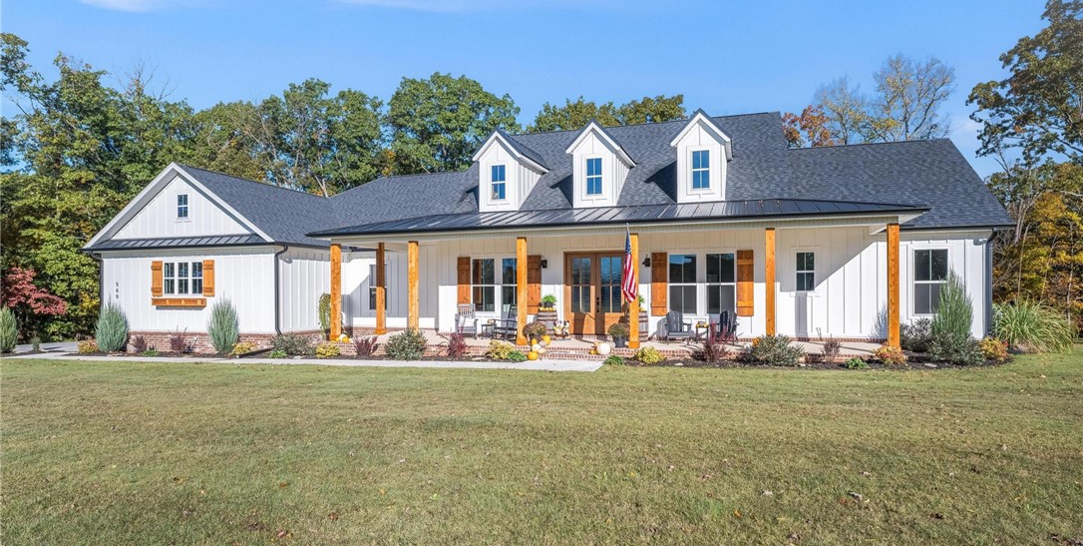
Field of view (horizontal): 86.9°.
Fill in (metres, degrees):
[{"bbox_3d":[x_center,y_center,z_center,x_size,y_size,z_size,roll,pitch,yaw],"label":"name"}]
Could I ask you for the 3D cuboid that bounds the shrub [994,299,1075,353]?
[{"bbox_3d":[12.343,1.348,14.300,1.700,1.320,1.650,0,-2,17],"label":"shrub"}]

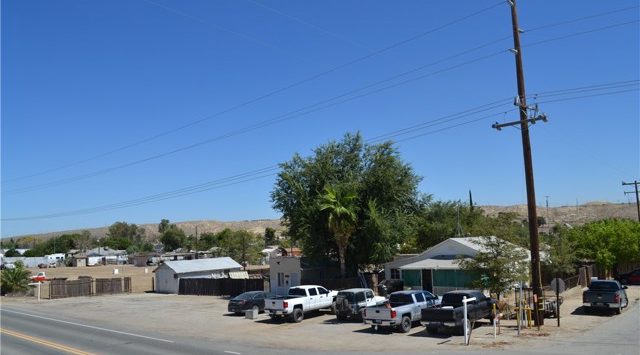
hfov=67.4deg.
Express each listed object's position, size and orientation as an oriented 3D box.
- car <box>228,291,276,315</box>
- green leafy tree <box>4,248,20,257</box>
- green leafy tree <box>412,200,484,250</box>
[{"bbox_3d":[-4.402,9.129,35.446,1.880,1.490,4.950,-7,-10,34],"label":"car"},{"bbox_3d":[-83.181,22.200,129.544,4.600,6.020,4.600,4,-10,-32],"label":"green leafy tree"},{"bbox_3d":[14.737,7.435,54.282,9.000,9.480,8.500,-4,-9,15],"label":"green leafy tree"}]

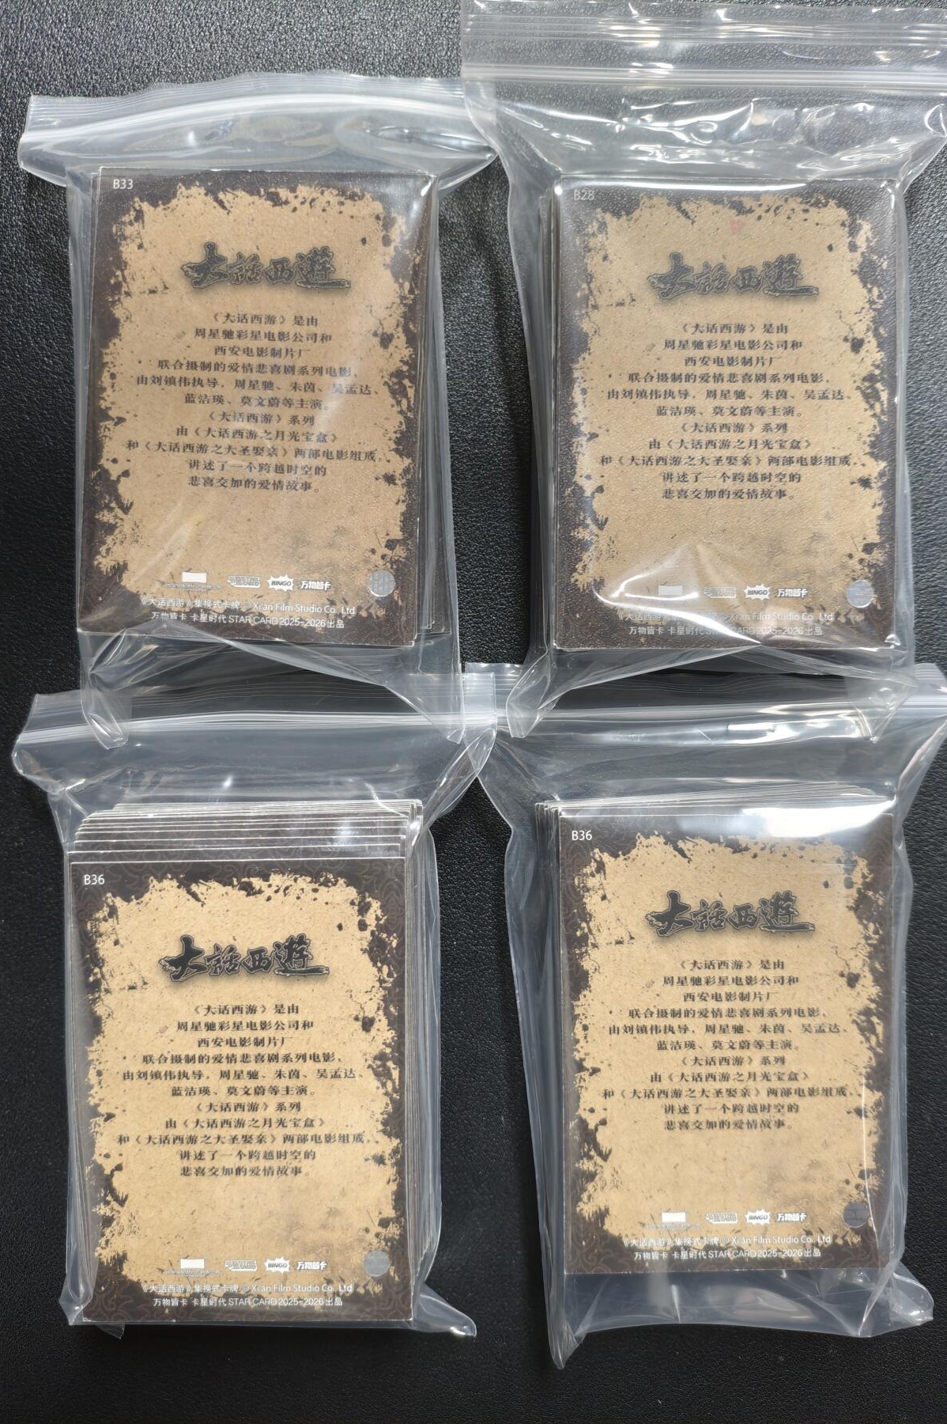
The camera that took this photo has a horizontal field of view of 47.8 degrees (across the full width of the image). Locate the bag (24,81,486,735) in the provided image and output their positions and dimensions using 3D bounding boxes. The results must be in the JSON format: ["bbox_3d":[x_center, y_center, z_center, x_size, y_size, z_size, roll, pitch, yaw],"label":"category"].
[{"bbox_3d":[-0.042,-0.059,0.208,0.093,0.020,0.131,2,90,0],"label":"bag"}]

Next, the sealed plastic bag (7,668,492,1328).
[{"bbox_3d":[-0.043,0.057,0.210,0.094,0.020,0.131,-1,90,0],"label":"sealed plastic bag"}]

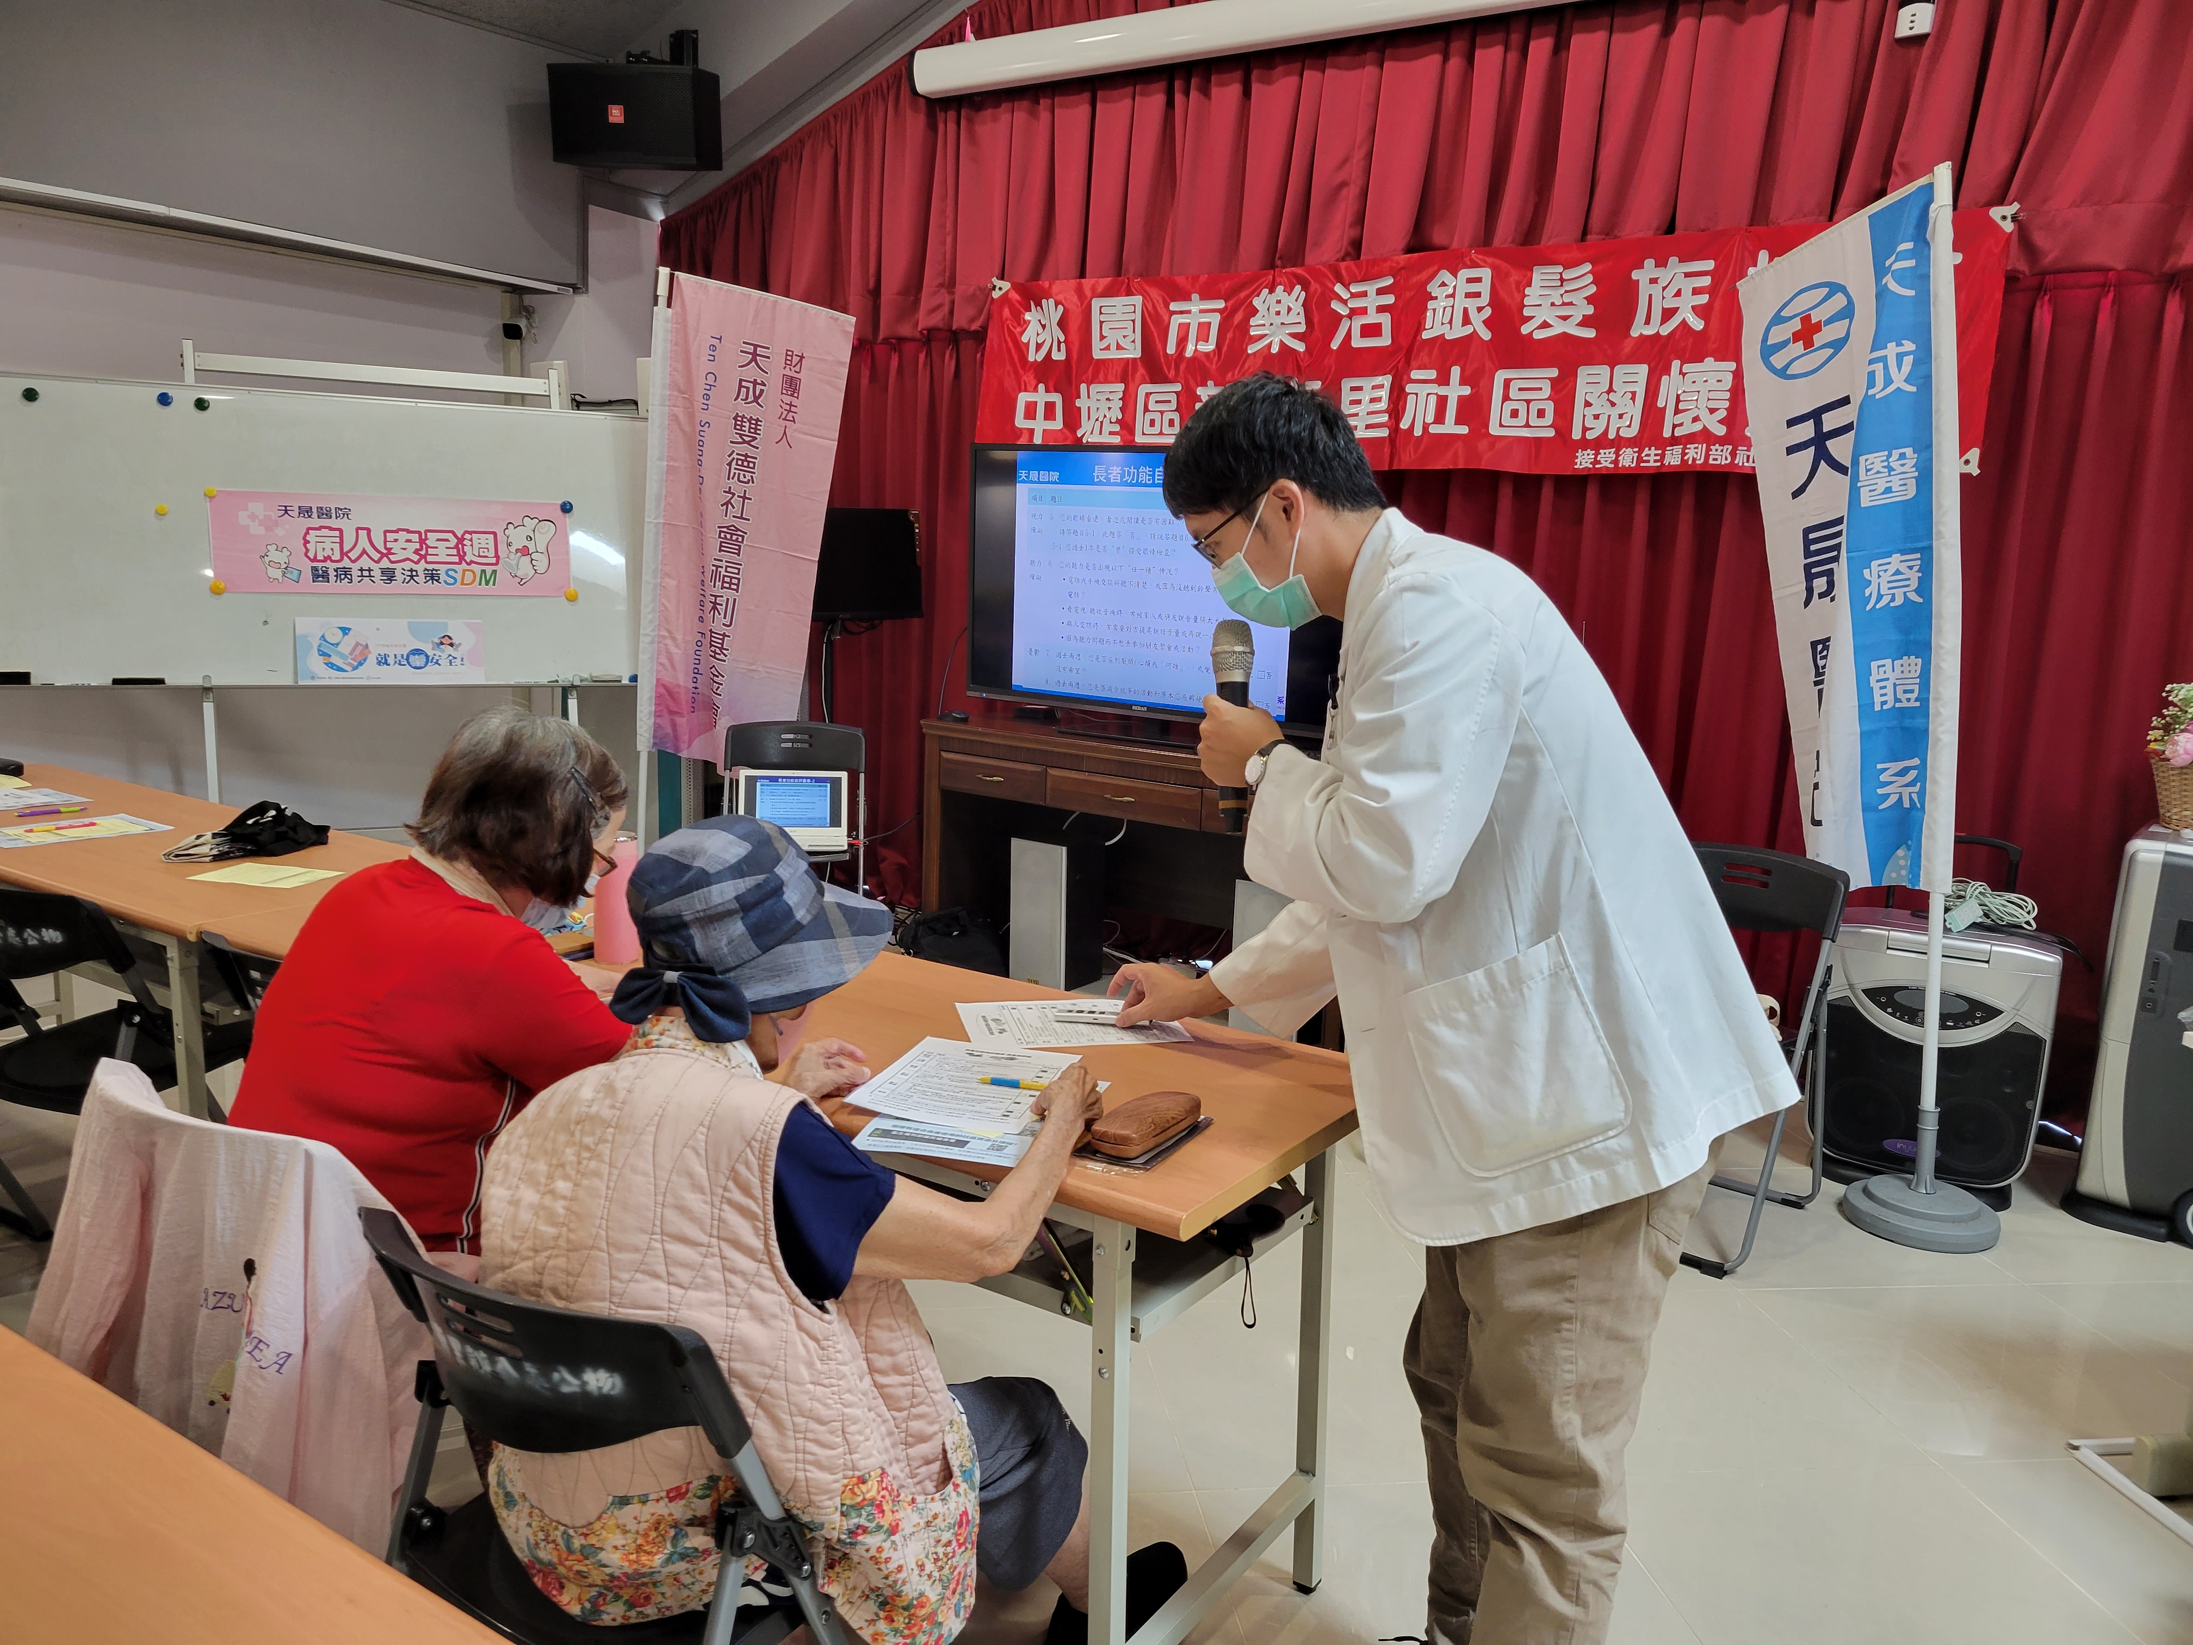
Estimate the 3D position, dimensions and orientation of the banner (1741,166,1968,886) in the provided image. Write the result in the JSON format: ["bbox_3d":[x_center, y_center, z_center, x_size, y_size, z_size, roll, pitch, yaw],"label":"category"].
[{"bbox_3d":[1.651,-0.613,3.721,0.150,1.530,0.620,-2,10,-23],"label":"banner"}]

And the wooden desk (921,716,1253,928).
[{"bbox_3d":[0.234,0.147,5.181,1.680,0.820,0.550,9,12,39],"label":"wooden desk"}]

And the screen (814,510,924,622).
[{"bbox_3d":[-0.920,-0.914,5.800,0.600,0.370,0.070,1,9,-3],"label":"screen"}]

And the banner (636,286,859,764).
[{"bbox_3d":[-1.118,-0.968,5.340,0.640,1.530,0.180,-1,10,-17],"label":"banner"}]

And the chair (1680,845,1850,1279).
[{"bbox_3d":[1.254,0.460,3.556,0.460,0.790,0.560,10,12,39],"label":"chair"}]

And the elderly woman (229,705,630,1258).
[{"bbox_3d":[-0.741,0.427,2.124,0.500,1.180,0.680,8,11,34],"label":"elderly woman"}]

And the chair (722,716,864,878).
[{"bbox_3d":[-0.959,0.126,5.163,0.460,0.790,0.520,1,9,-6],"label":"chair"}]

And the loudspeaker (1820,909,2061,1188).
[{"bbox_3d":[2.002,0.543,3.914,0.460,0.560,0.340,8,11,34],"label":"loudspeaker"}]

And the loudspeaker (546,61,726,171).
[{"bbox_3d":[-1.623,-2.465,5.769,0.500,0.305,0.360,1,20,-3],"label":"loudspeaker"}]

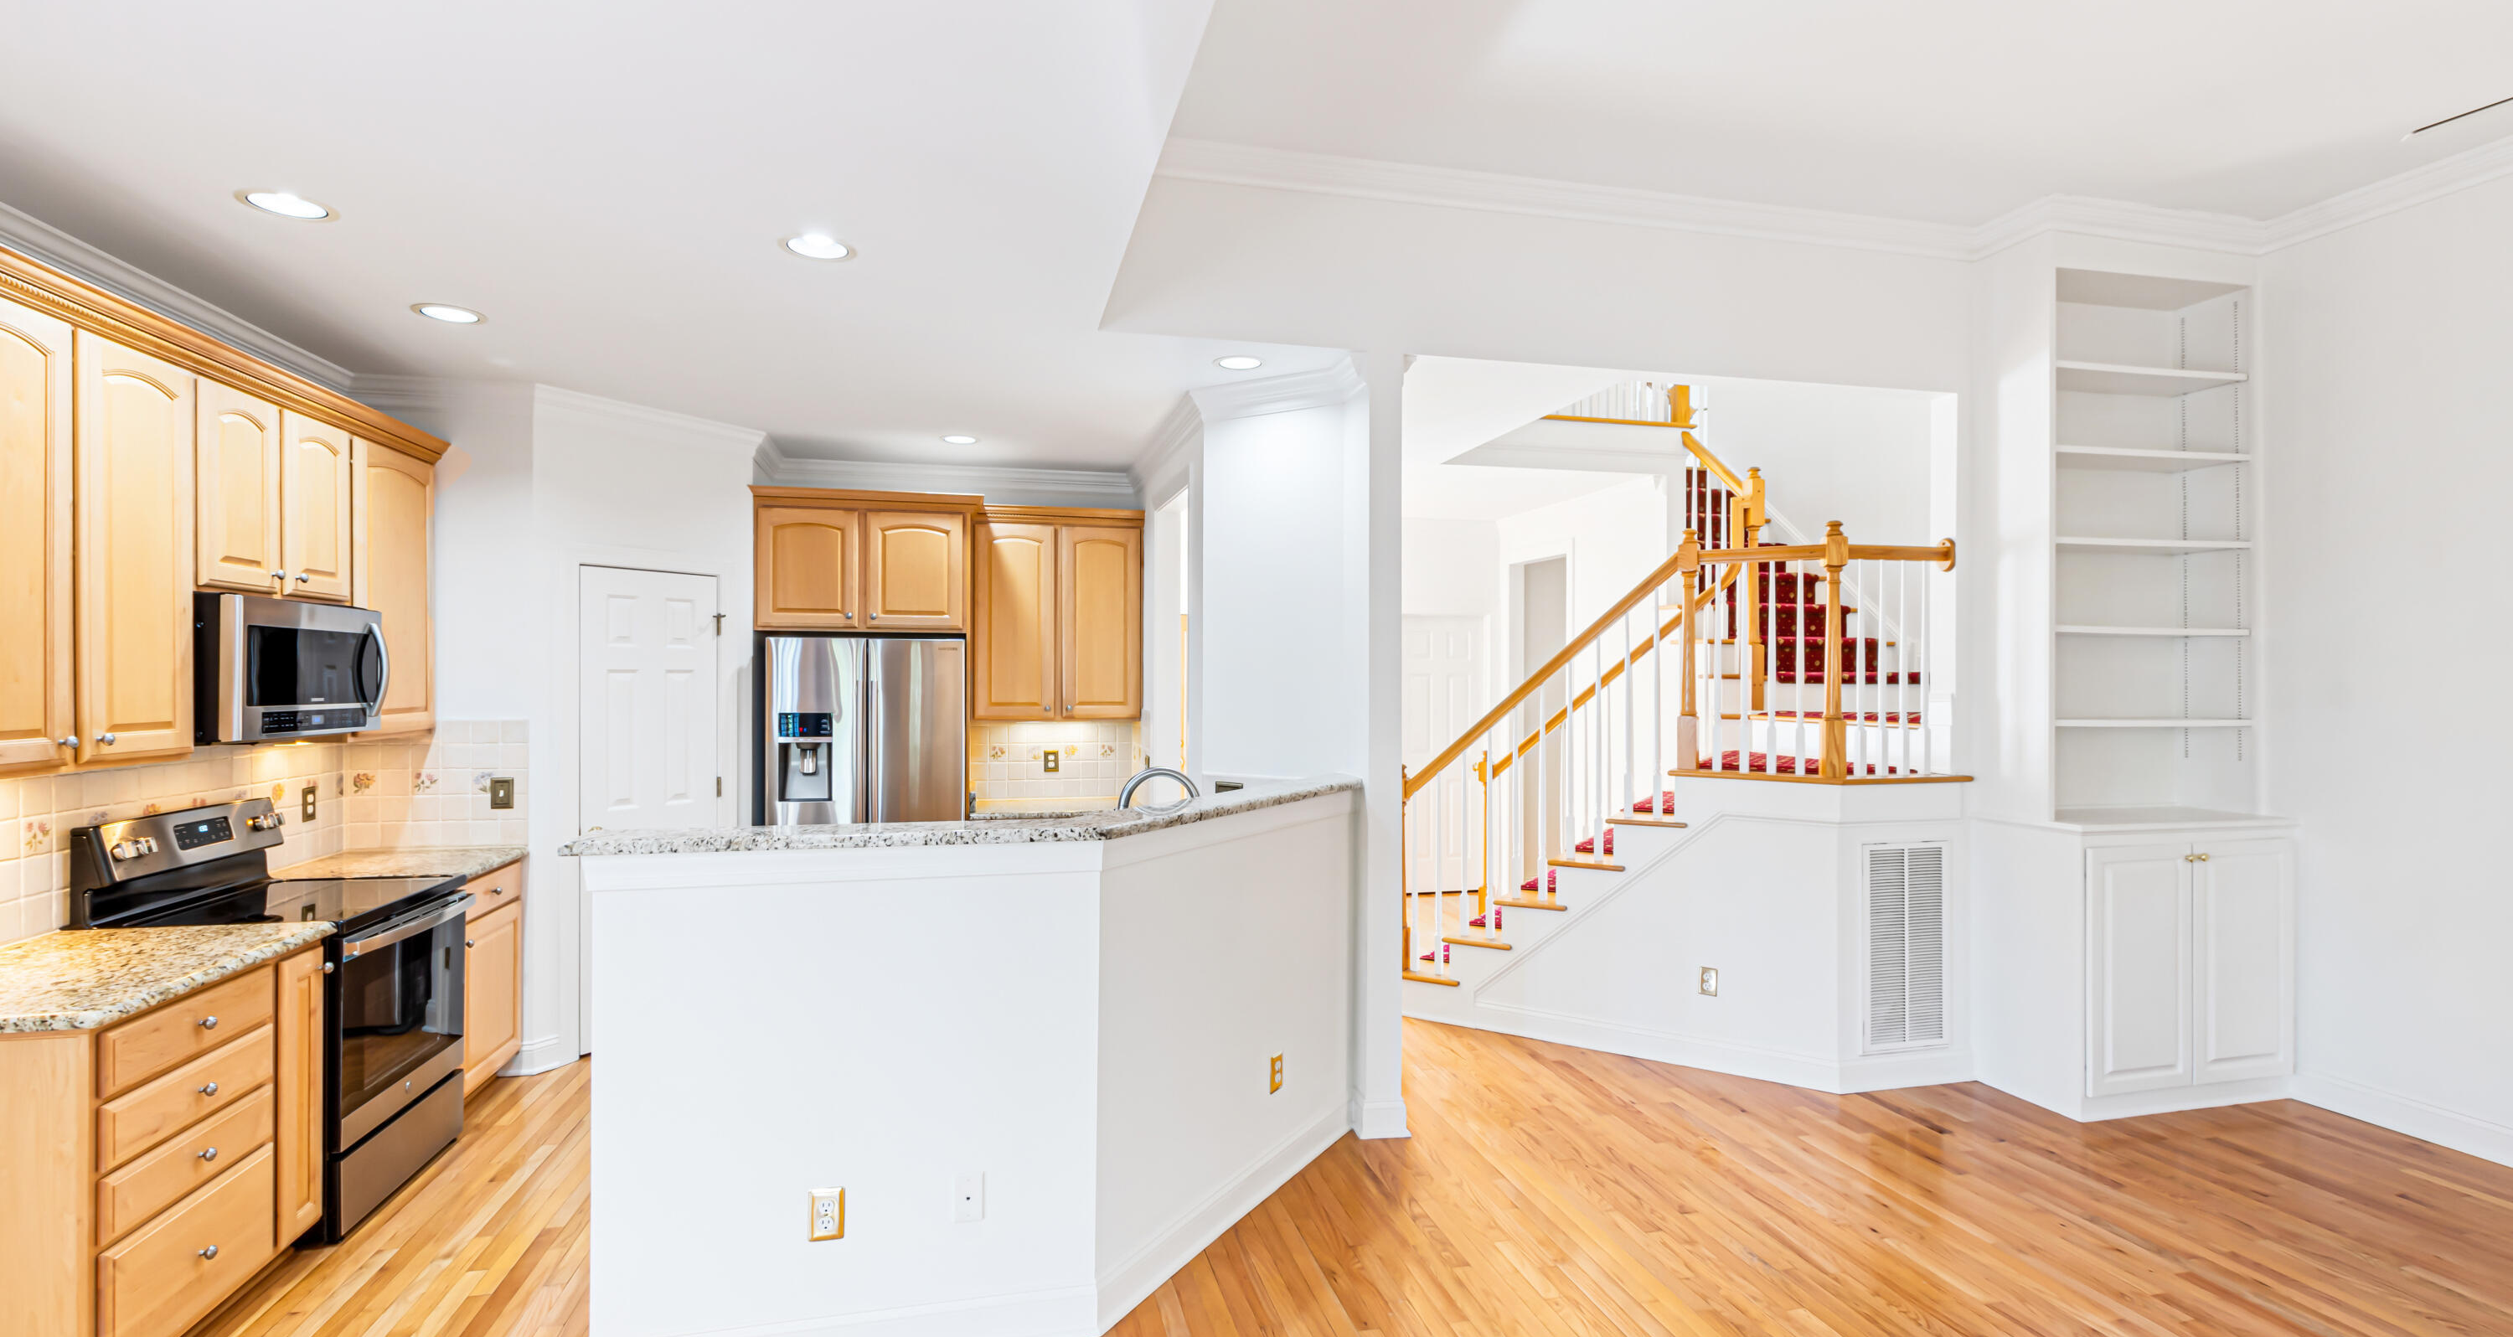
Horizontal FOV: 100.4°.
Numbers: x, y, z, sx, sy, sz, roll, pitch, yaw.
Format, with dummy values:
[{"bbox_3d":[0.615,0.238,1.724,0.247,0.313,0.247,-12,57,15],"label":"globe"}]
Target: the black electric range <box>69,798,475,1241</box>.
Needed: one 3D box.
[{"bbox_3d":[-2.927,1.028,3.171,0.710,1.170,0.760,0,-1,-15],"label":"black electric range"}]

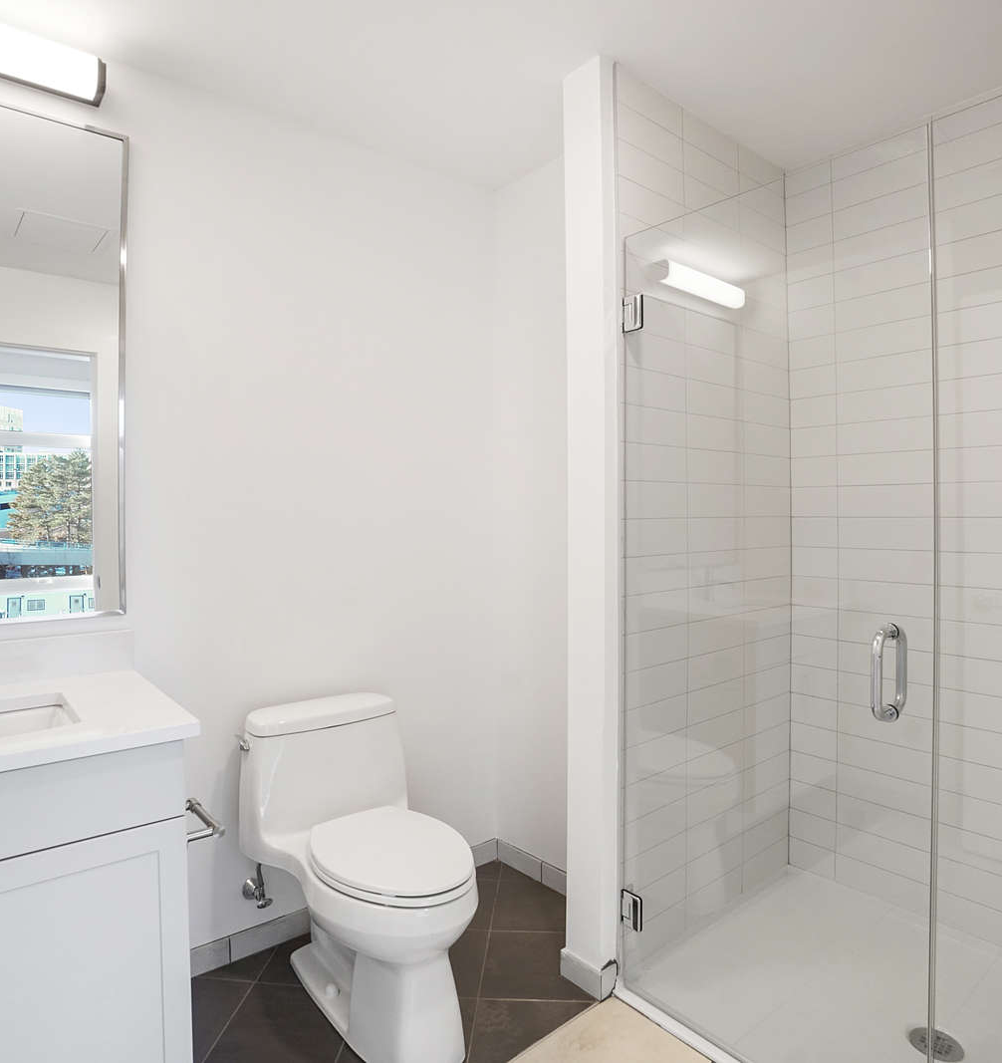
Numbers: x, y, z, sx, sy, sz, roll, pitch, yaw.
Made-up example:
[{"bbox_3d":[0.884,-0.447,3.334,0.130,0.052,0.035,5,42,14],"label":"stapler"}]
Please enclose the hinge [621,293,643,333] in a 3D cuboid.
[{"bbox_3d":[0.353,-0.569,1.744,0.027,0.090,0.060,0,0,-39],"label":"hinge"}]

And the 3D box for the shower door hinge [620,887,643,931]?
[{"bbox_3d":[0.352,0.996,1.753,0.027,0.090,0.060,0,0,-39],"label":"shower door hinge"}]

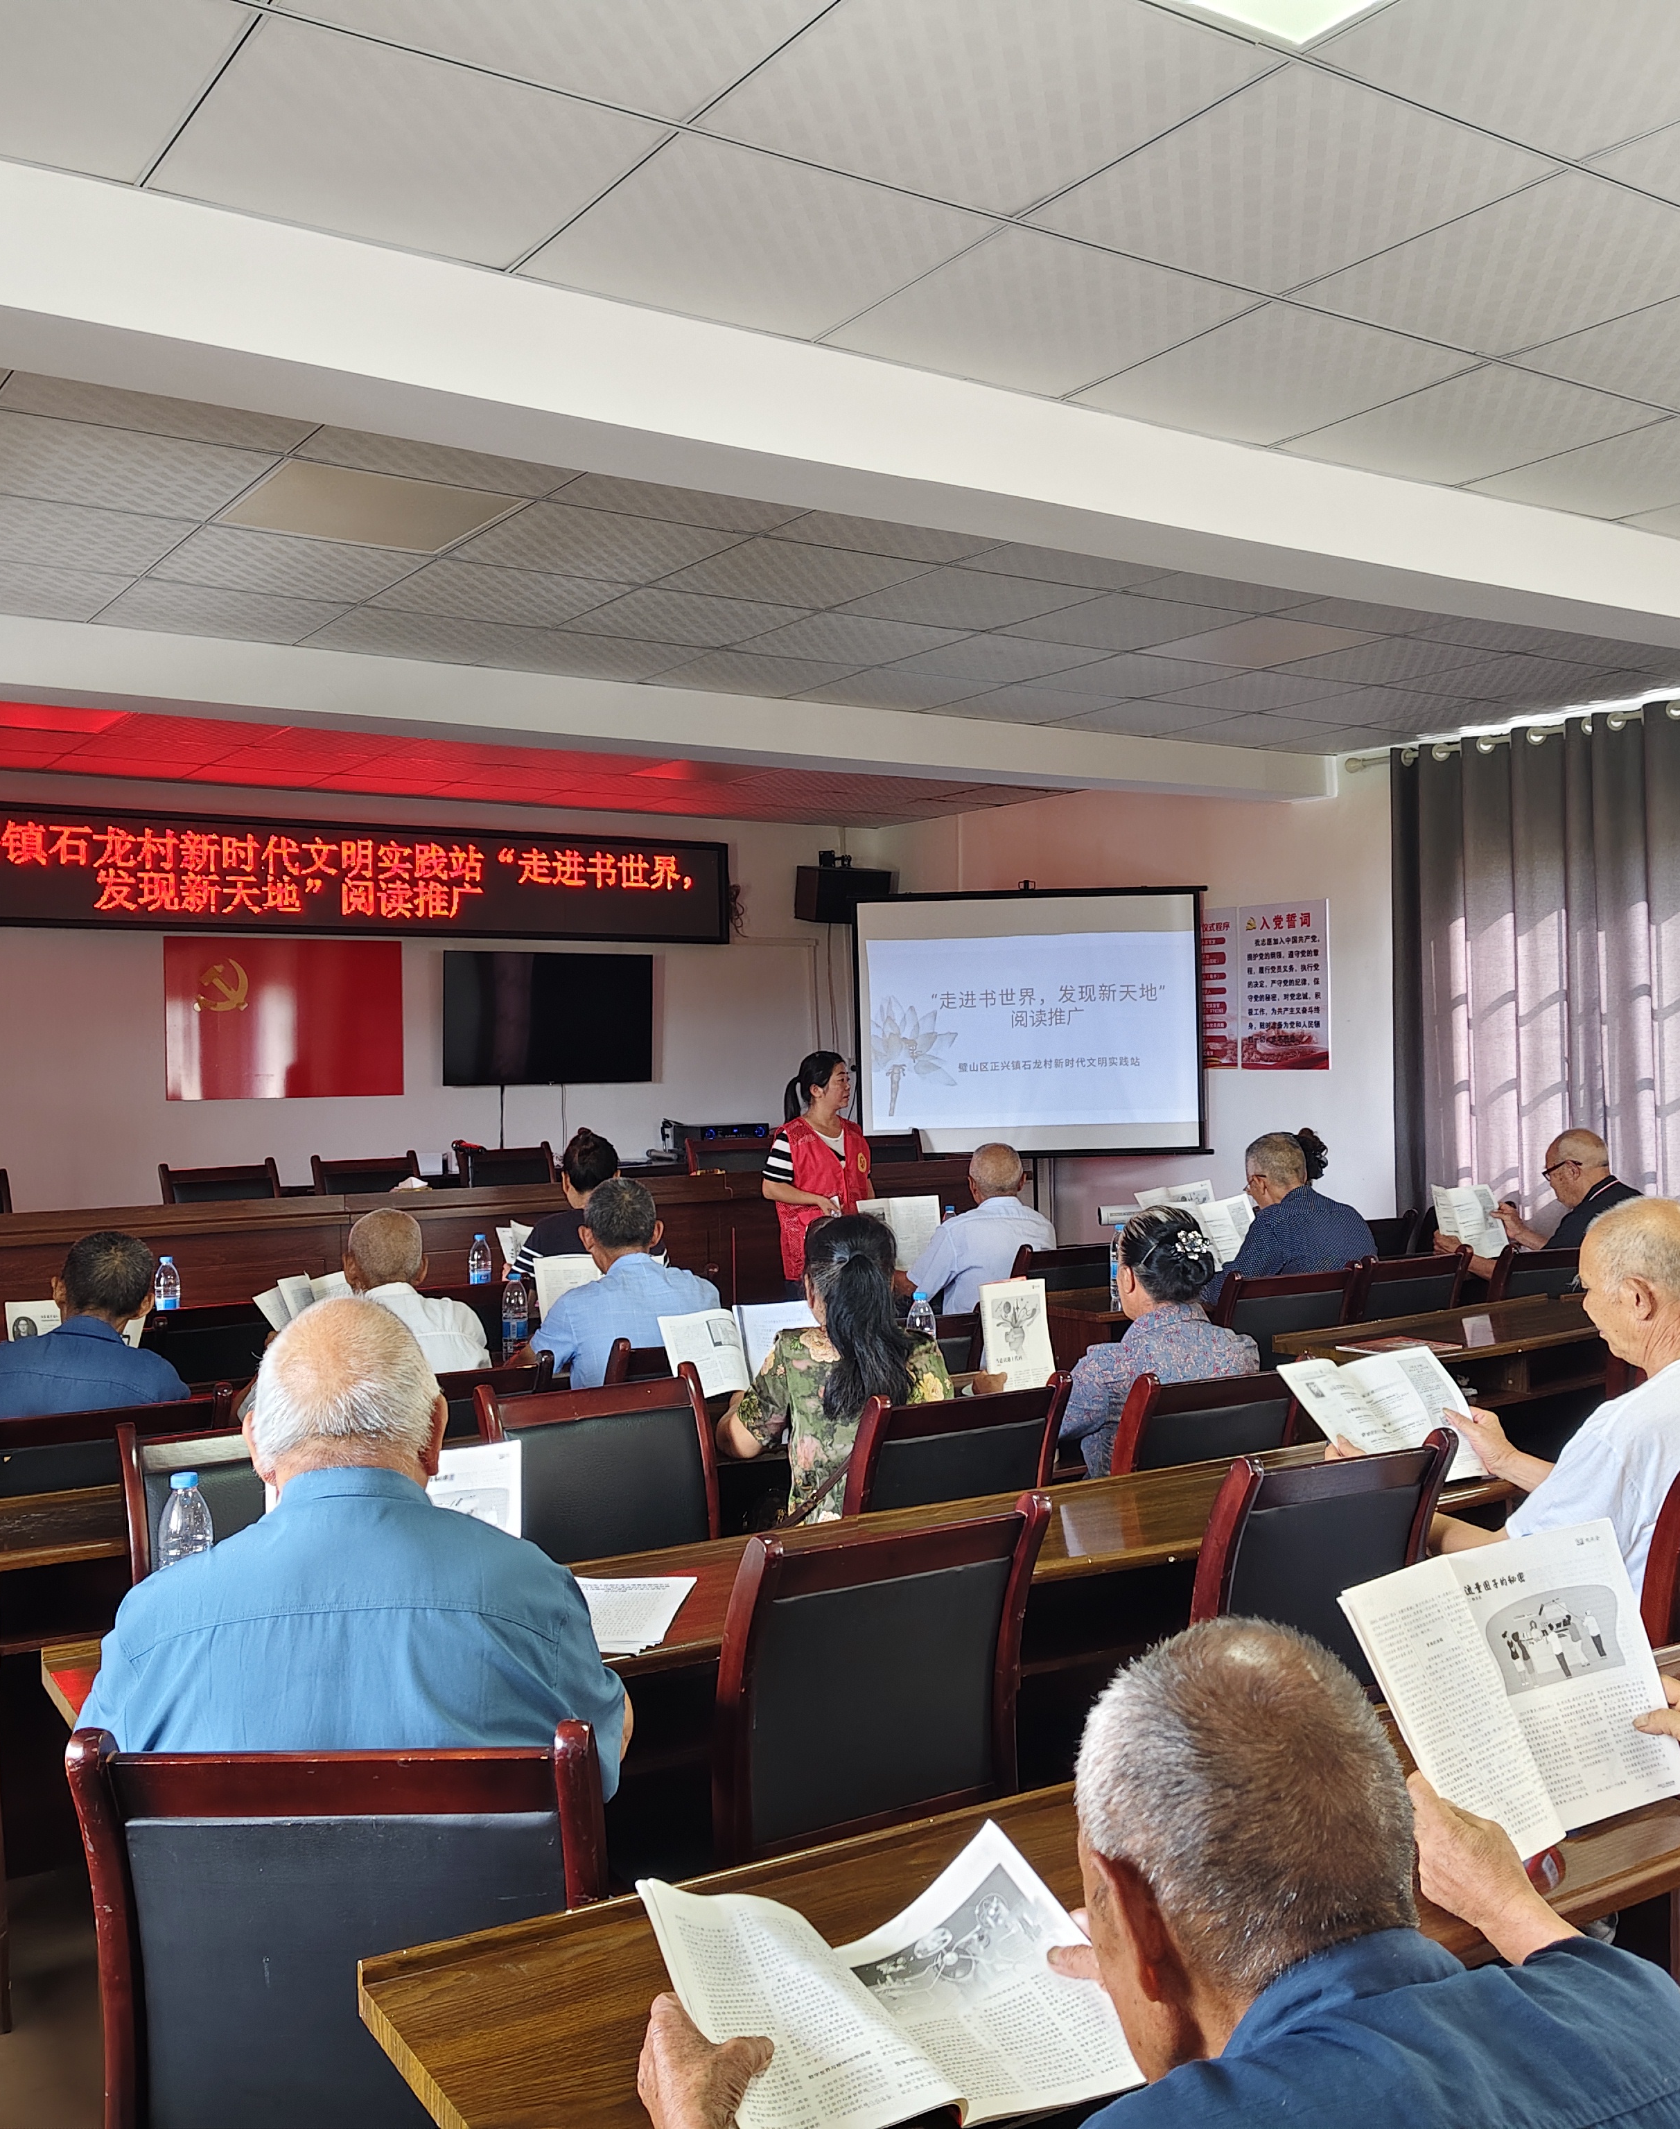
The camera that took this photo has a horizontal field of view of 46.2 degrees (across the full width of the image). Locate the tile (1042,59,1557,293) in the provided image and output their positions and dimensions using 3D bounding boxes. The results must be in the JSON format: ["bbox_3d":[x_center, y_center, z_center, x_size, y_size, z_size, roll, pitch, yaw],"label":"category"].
[{"bbox_3d":[0.705,-1.376,3.096,0.609,0.015,0.609,-1,0,-34],"label":"tile"}]

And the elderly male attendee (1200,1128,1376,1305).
[{"bbox_3d":[1.216,0.805,5.598,0.500,1.200,0.700,-1,0,-38],"label":"elderly male attendee"}]

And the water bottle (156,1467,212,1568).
[{"bbox_3d":[-0.794,0.606,2.392,0.065,0.225,0.065,-1,0,-34],"label":"water bottle"}]

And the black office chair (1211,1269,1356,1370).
[{"bbox_3d":[1.020,0.979,5.132,0.470,0.930,0.560,-1,0,-34],"label":"black office chair"}]

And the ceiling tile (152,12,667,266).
[{"bbox_3d":[-0.633,-1.327,2.864,0.595,0.015,0.579,-1,0,-34],"label":"ceiling tile"}]

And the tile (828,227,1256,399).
[{"bbox_3d":[0.363,-1.344,3.533,0.595,0.015,0.579,-1,0,-34],"label":"tile"}]

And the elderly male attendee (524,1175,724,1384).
[{"bbox_3d":[-0.556,0.860,4.406,0.520,1.215,0.750,-1,0,-38],"label":"elderly male attendee"}]

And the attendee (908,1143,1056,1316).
[{"bbox_3d":[0.425,0.835,6.205,0.480,1.180,0.700,-1,0,-32],"label":"attendee"}]

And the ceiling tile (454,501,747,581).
[{"bbox_3d":[-0.651,-1.391,5.237,0.618,0.020,0.618,-1,0,-34],"label":"ceiling tile"}]

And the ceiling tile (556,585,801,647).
[{"bbox_3d":[-0.445,-1.323,5.817,0.595,0.015,0.595,-1,0,-34],"label":"ceiling tile"}]

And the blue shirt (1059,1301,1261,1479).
[{"bbox_3d":[0.636,0.759,3.969,0.440,0.560,0.340,-1,0,-34],"label":"blue shirt"}]

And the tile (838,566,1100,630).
[{"bbox_3d":[0.377,-1.366,5.769,0.609,0.015,0.609,-1,0,-34],"label":"tile"}]

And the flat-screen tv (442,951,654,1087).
[{"bbox_3d":[-1.559,-0.241,10.523,1.225,0.700,0.070,-1,0,-34],"label":"flat-screen tv"}]

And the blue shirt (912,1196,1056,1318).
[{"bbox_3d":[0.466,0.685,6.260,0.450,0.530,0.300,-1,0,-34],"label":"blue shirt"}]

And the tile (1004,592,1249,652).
[{"bbox_3d":[0.912,-1.415,6.284,0.618,0.020,0.618,-1,0,-34],"label":"tile"}]

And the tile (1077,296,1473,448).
[{"bbox_3d":[0.862,-1.369,3.932,0.605,0.020,0.605,-1,0,-34],"label":"tile"}]

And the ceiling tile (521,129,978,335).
[{"bbox_3d":[-0.145,-1.402,3.355,0.618,0.020,0.599,-1,0,-34],"label":"ceiling tile"}]

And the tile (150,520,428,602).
[{"bbox_3d":[-1.469,-1.325,5.233,0.605,0.020,0.605,-1,0,-34],"label":"tile"}]

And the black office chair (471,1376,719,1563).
[{"bbox_3d":[-0.554,1.030,3.756,0.470,0.900,0.550,-1,0,-30],"label":"black office chair"}]

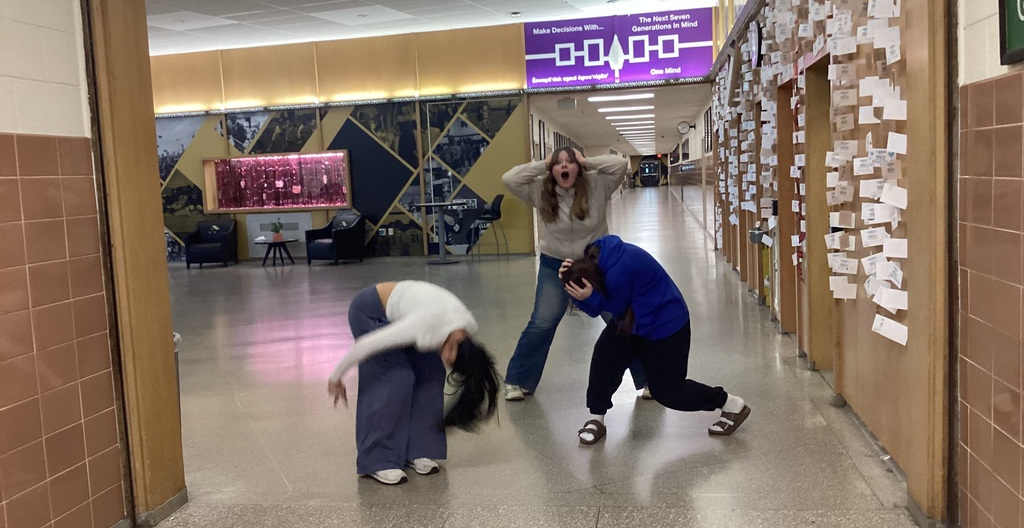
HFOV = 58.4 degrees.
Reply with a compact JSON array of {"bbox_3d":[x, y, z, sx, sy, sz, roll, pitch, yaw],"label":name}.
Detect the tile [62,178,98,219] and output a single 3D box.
[{"bbox_3d":[-1.643,-0.252,3.477,0.012,0.147,0.197,-2,6,10],"label":"tile"}]

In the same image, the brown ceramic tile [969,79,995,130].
[{"bbox_3d":[1.513,-0.510,2.947,0.012,0.144,0.226,-2,5,9],"label":"brown ceramic tile"}]

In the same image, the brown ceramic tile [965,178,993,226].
[{"bbox_3d":[1.488,-0.196,2.898,0.012,0.147,0.211,-2,6,9],"label":"brown ceramic tile"}]

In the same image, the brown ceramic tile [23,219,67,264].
[{"bbox_3d":[-1.697,-0.081,3.332,0.012,0.149,0.223,-2,5,9],"label":"brown ceramic tile"}]

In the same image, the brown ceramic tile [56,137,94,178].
[{"bbox_3d":[-1.713,-0.418,3.586,0.015,0.148,0.210,-2,6,9],"label":"brown ceramic tile"}]

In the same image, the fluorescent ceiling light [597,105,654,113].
[{"bbox_3d":[2.450,-3.330,19.614,1.220,0.080,0.420,-2,5,9],"label":"fluorescent ceiling light"}]

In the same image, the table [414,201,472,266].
[{"bbox_3d":[-1.201,-0.530,15.881,0.950,1.030,0.950,-2,5,9],"label":"table"}]

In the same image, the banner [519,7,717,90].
[{"bbox_3d":[1.788,-3.616,15.514,3.155,1.138,0.030,-1,6,13],"label":"banner"}]

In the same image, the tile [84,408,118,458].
[{"bbox_3d":[-1.661,0.679,3.692,0.015,0.153,0.210,-2,6,9],"label":"tile"}]

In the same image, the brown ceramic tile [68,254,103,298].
[{"bbox_3d":[-1.656,0.051,3.561,0.012,0.149,0.205,-2,5,9],"label":"brown ceramic tile"}]

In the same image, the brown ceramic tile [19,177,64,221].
[{"bbox_3d":[-1.740,-0.241,3.382,0.015,0.153,0.226,-2,6,9],"label":"brown ceramic tile"}]

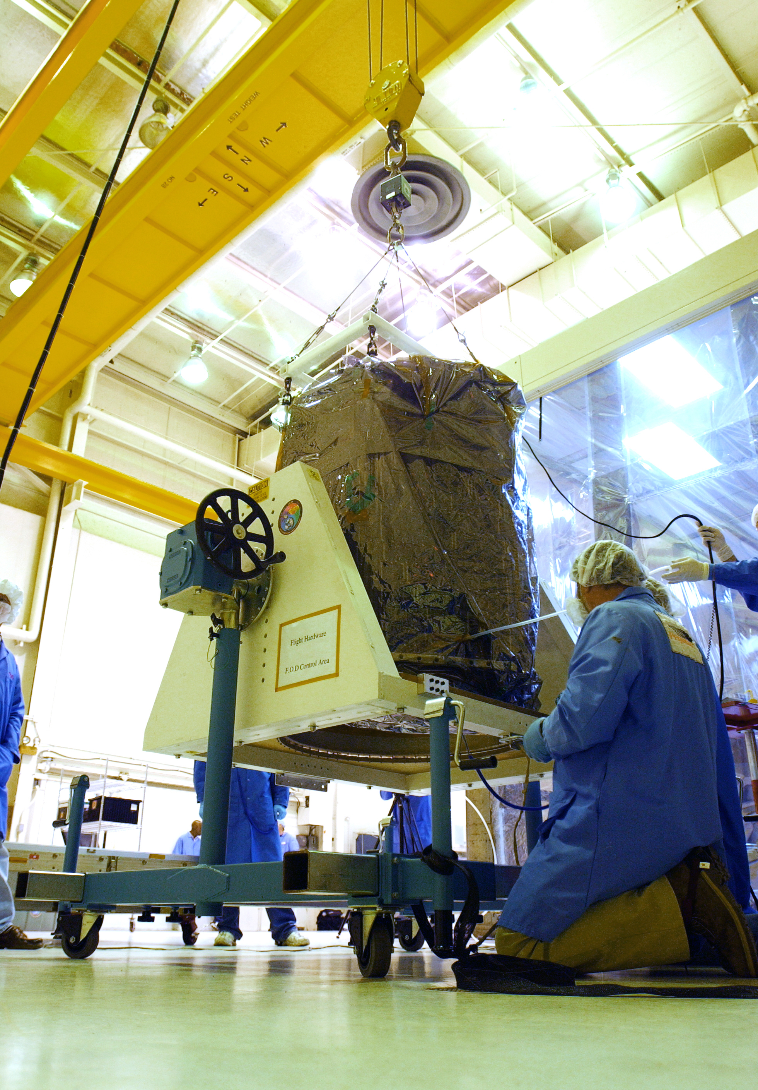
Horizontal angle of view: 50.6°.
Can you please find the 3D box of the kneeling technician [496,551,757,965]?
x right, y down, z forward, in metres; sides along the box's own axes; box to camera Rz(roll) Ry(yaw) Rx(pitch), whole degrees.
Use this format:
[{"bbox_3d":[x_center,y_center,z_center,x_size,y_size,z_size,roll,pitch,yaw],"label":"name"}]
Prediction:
[{"bbox_3d":[0.685,0.575,2.280,0.660,1.150,0.570,-15,-29,30],"label":"kneeling technician"}]

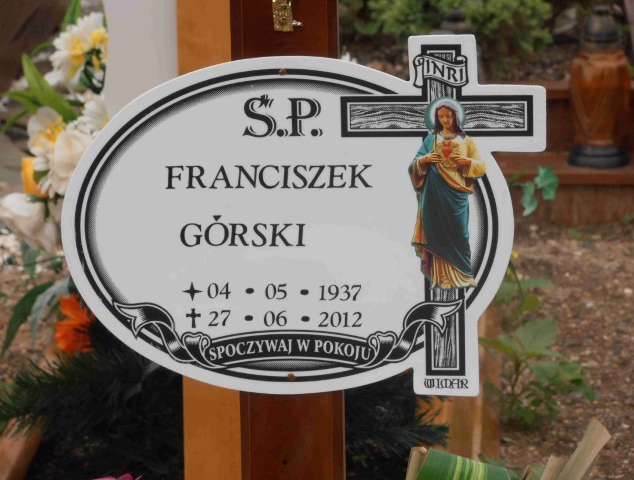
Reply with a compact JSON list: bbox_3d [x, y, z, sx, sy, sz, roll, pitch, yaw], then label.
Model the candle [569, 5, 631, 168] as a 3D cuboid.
[{"bbox_3d":[0.508,-0.279,6.570,0.110,0.285,0.110,0,13,0],"label":"candle"}]

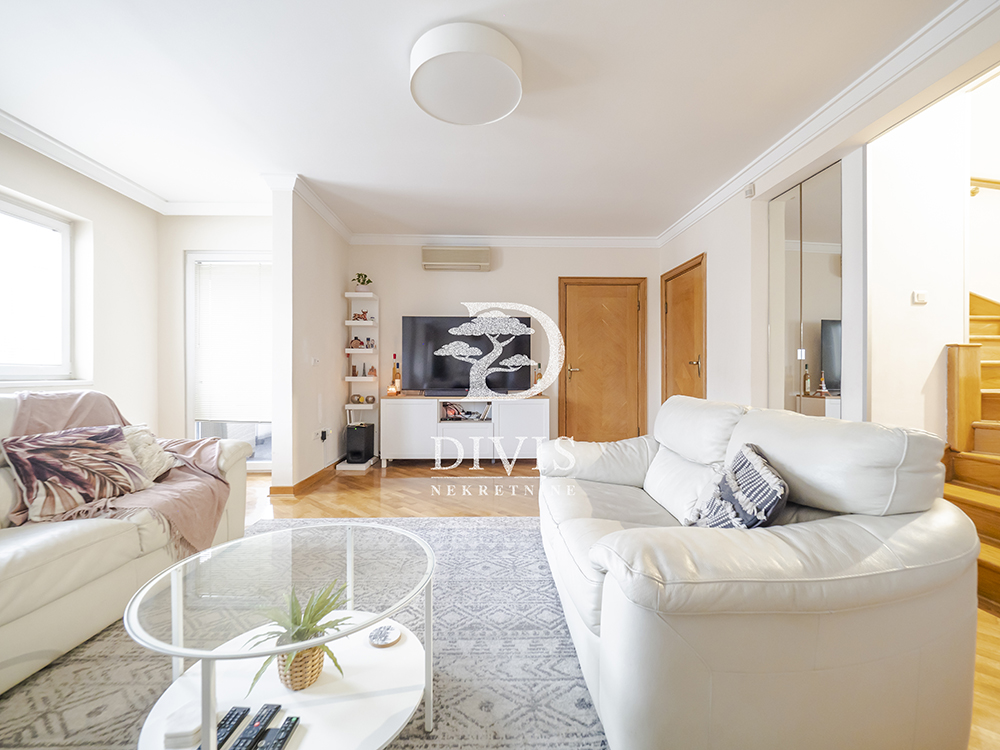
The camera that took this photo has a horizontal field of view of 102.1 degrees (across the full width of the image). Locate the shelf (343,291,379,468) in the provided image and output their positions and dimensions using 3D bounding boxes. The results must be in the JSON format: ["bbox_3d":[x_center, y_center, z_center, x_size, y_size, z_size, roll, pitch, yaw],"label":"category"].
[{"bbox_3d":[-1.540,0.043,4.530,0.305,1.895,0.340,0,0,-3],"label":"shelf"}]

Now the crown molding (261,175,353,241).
[{"bbox_3d":[-1.820,-1.571,4.000,0.300,0.100,1.440,0,0,-2],"label":"crown molding"}]

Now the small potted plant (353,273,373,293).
[{"bbox_3d":[-1.547,-1.024,4.550,0.230,0.240,0.200,0,0,-3],"label":"small potted plant"}]

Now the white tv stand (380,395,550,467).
[{"bbox_3d":[-0.370,0.620,4.567,1.800,0.760,0.420,0,0,-2],"label":"white tv stand"}]

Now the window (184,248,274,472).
[{"bbox_3d":[-2.575,-0.124,3.940,0.950,2.100,0.090,0,0,-3],"label":"window"}]

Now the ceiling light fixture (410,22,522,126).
[{"bbox_3d":[-0.177,-1.554,2.135,0.570,0.137,0.570,0,0,-3],"label":"ceiling light fixture"}]

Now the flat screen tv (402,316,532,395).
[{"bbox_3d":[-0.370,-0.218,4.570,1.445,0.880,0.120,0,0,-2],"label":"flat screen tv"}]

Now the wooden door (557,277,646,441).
[{"bbox_3d":[1.240,-0.084,4.880,1.070,2.170,0.100,0,0,-2],"label":"wooden door"}]

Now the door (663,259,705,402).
[{"bbox_3d":[1.955,-0.090,4.330,0.100,2.165,0.970,0,0,-3],"label":"door"}]

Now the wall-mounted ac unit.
[{"bbox_3d":[-0.494,-1.304,4.650,0.785,0.280,0.200,0,0,-3],"label":"wall-mounted ac unit"}]

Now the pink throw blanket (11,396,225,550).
[{"bbox_3d":[-1.920,0.470,2.000,0.900,0.790,0.850,0,0,2],"label":"pink throw blanket"}]

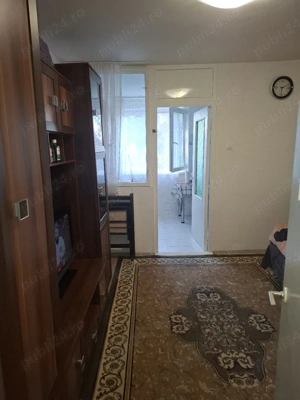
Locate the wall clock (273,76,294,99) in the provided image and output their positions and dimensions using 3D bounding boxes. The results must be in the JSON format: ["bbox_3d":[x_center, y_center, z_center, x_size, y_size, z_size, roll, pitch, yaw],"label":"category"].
[{"bbox_3d":[1.676,-1.411,3.340,0.268,0.268,0.045,-1,12,0],"label":"wall clock"}]

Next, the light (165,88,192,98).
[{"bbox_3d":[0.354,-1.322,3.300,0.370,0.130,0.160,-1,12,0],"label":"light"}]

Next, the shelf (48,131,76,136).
[{"bbox_3d":[-0.806,-0.484,1.939,0.310,0.030,0.740,-1,12,0],"label":"shelf"}]

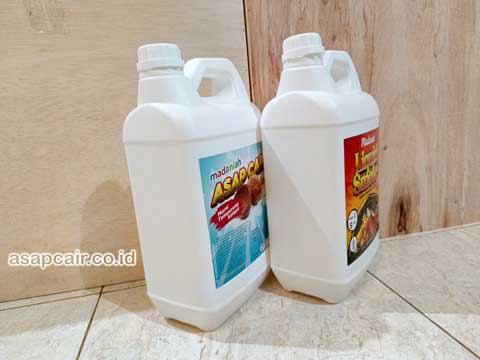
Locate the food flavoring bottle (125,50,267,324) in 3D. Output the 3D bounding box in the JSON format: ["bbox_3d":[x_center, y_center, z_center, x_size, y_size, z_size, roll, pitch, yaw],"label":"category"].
[{"bbox_3d":[-0.048,0.005,0.406,0.124,0.320,0.157,3,15,36],"label":"food flavoring bottle"}]

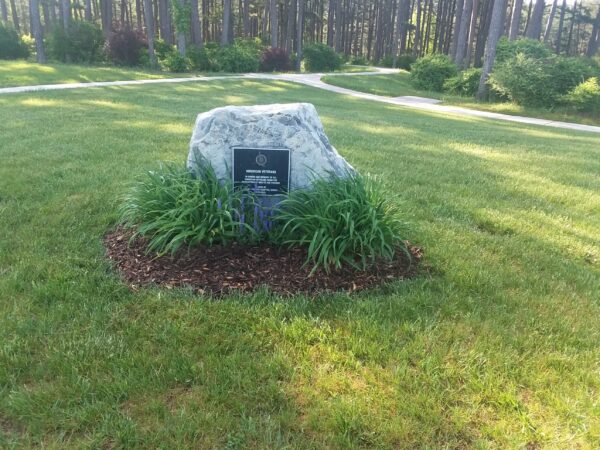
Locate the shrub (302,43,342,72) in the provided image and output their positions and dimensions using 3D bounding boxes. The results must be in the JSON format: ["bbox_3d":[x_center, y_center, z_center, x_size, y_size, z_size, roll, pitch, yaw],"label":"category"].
[{"bbox_3d":[1.120,-8.351,25.014,2.009,1.371,1.808,3,20,2],"label":"shrub"}]

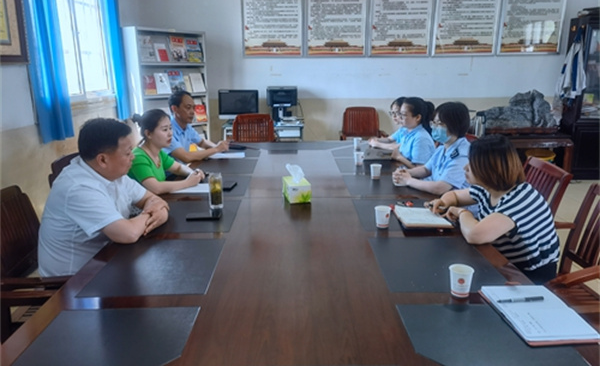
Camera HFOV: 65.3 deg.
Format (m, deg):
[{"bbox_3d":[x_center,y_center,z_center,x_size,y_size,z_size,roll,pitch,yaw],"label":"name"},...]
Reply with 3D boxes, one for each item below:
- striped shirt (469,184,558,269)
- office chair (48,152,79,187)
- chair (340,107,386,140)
[{"bbox_3d":[0.950,0.177,2.132,0.370,0.450,0.420,2,15,7],"label":"striped shirt"},{"bbox_3d":[-0.955,0.360,2.577,0.570,0.990,0.550,0,14,0],"label":"office chair"},{"bbox_3d":[0.683,-0.299,5.168,0.550,0.990,0.570,0,14,2],"label":"chair"}]

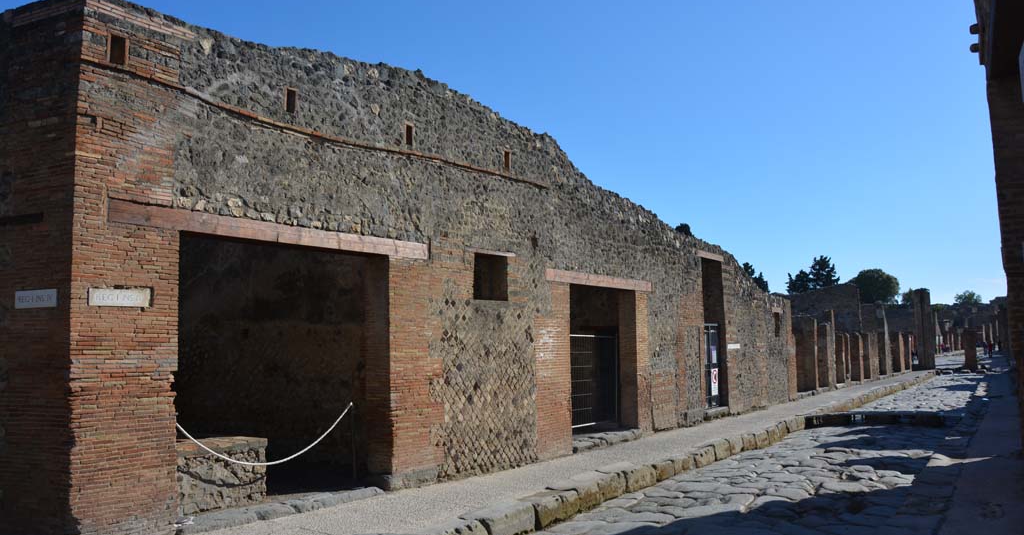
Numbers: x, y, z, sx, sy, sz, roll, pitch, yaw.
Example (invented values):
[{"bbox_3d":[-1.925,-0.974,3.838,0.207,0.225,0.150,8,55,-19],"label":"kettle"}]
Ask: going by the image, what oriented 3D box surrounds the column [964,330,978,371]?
[{"bbox_3d":[34.622,6.267,58.000,0.850,3.050,0.850,-4,-6,34],"label":"column"}]

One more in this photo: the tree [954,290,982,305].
[{"bbox_3d":[77.321,8.128,129.647,4.400,8.000,4.400,-4,-6,30],"label":"tree"}]

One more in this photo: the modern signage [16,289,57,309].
[{"bbox_3d":[-3.770,0.251,6.089,0.508,0.142,0.030,-3,-5,24],"label":"modern signage"}]

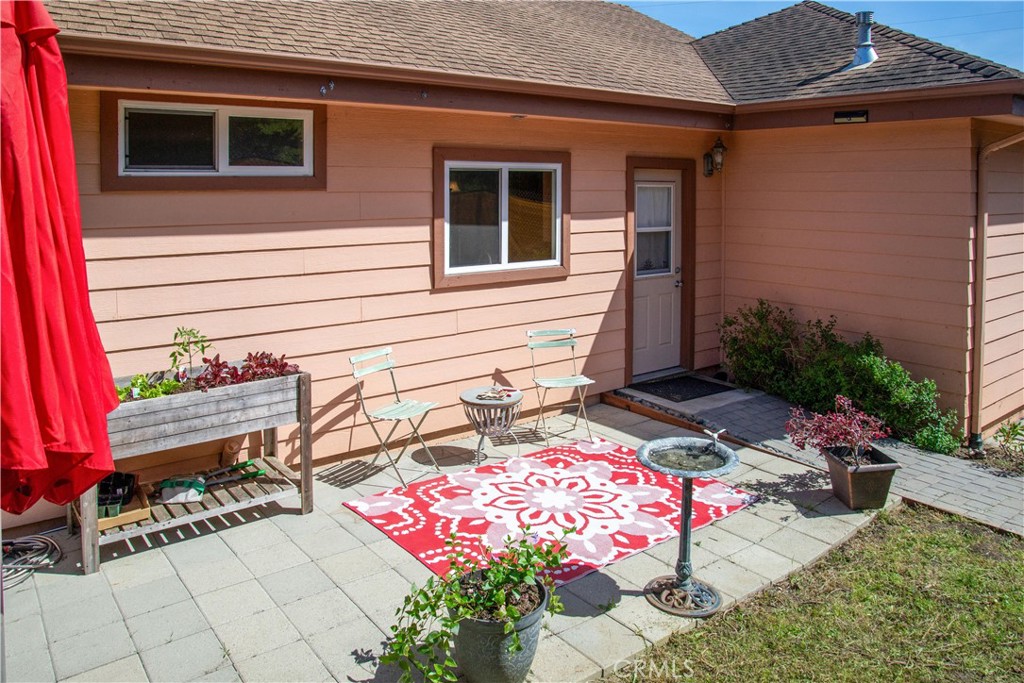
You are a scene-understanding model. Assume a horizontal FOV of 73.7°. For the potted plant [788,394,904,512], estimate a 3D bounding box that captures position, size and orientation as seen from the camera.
[{"bbox_3d":[2.111,0.680,4.372,0.640,0.690,0.560,-2,9,-10],"label":"potted plant"}]

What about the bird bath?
[{"bbox_3d":[0.866,0.893,3.340,0.520,0.735,0.520,0,9,0],"label":"bird bath"}]

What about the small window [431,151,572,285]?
[{"bbox_3d":[-0.038,-1.033,5.681,1.388,1.059,0.090,-7,11,-35],"label":"small window"}]

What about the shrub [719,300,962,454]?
[{"bbox_3d":[2.800,0.257,5.986,0.750,0.840,2.050,-9,13,-42],"label":"shrub"}]

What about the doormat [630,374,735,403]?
[{"bbox_3d":[1.594,0.424,6.340,0.760,0.020,0.600,-7,11,-35],"label":"doormat"}]

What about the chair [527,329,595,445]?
[{"bbox_3d":[0.395,0.347,5.467,0.410,0.810,0.470,-3,10,-18],"label":"chair"}]

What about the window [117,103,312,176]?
[{"bbox_3d":[-1.837,-1.273,4.343,1.170,0.436,0.080,-7,11,-35],"label":"window"}]

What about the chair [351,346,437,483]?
[{"bbox_3d":[-0.800,0.502,4.737,0.470,0.830,0.410,6,11,33],"label":"chair"}]

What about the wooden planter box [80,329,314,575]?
[{"bbox_3d":[-1.849,0.512,3.975,1.210,1.150,0.580,-7,11,-35],"label":"wooden planter box"}]

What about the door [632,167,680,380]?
[{"bbox_3d":[1.470,-0.687,6.973,0.768,2.065,0.060,-7,11,-35],"label":"door"}]

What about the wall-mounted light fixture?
[{"bbox_3d":[2.106,-1.907,7.003,0.160,0.420,0.230,-7,11,-35],"label":"wall-mounted light fixture"}]

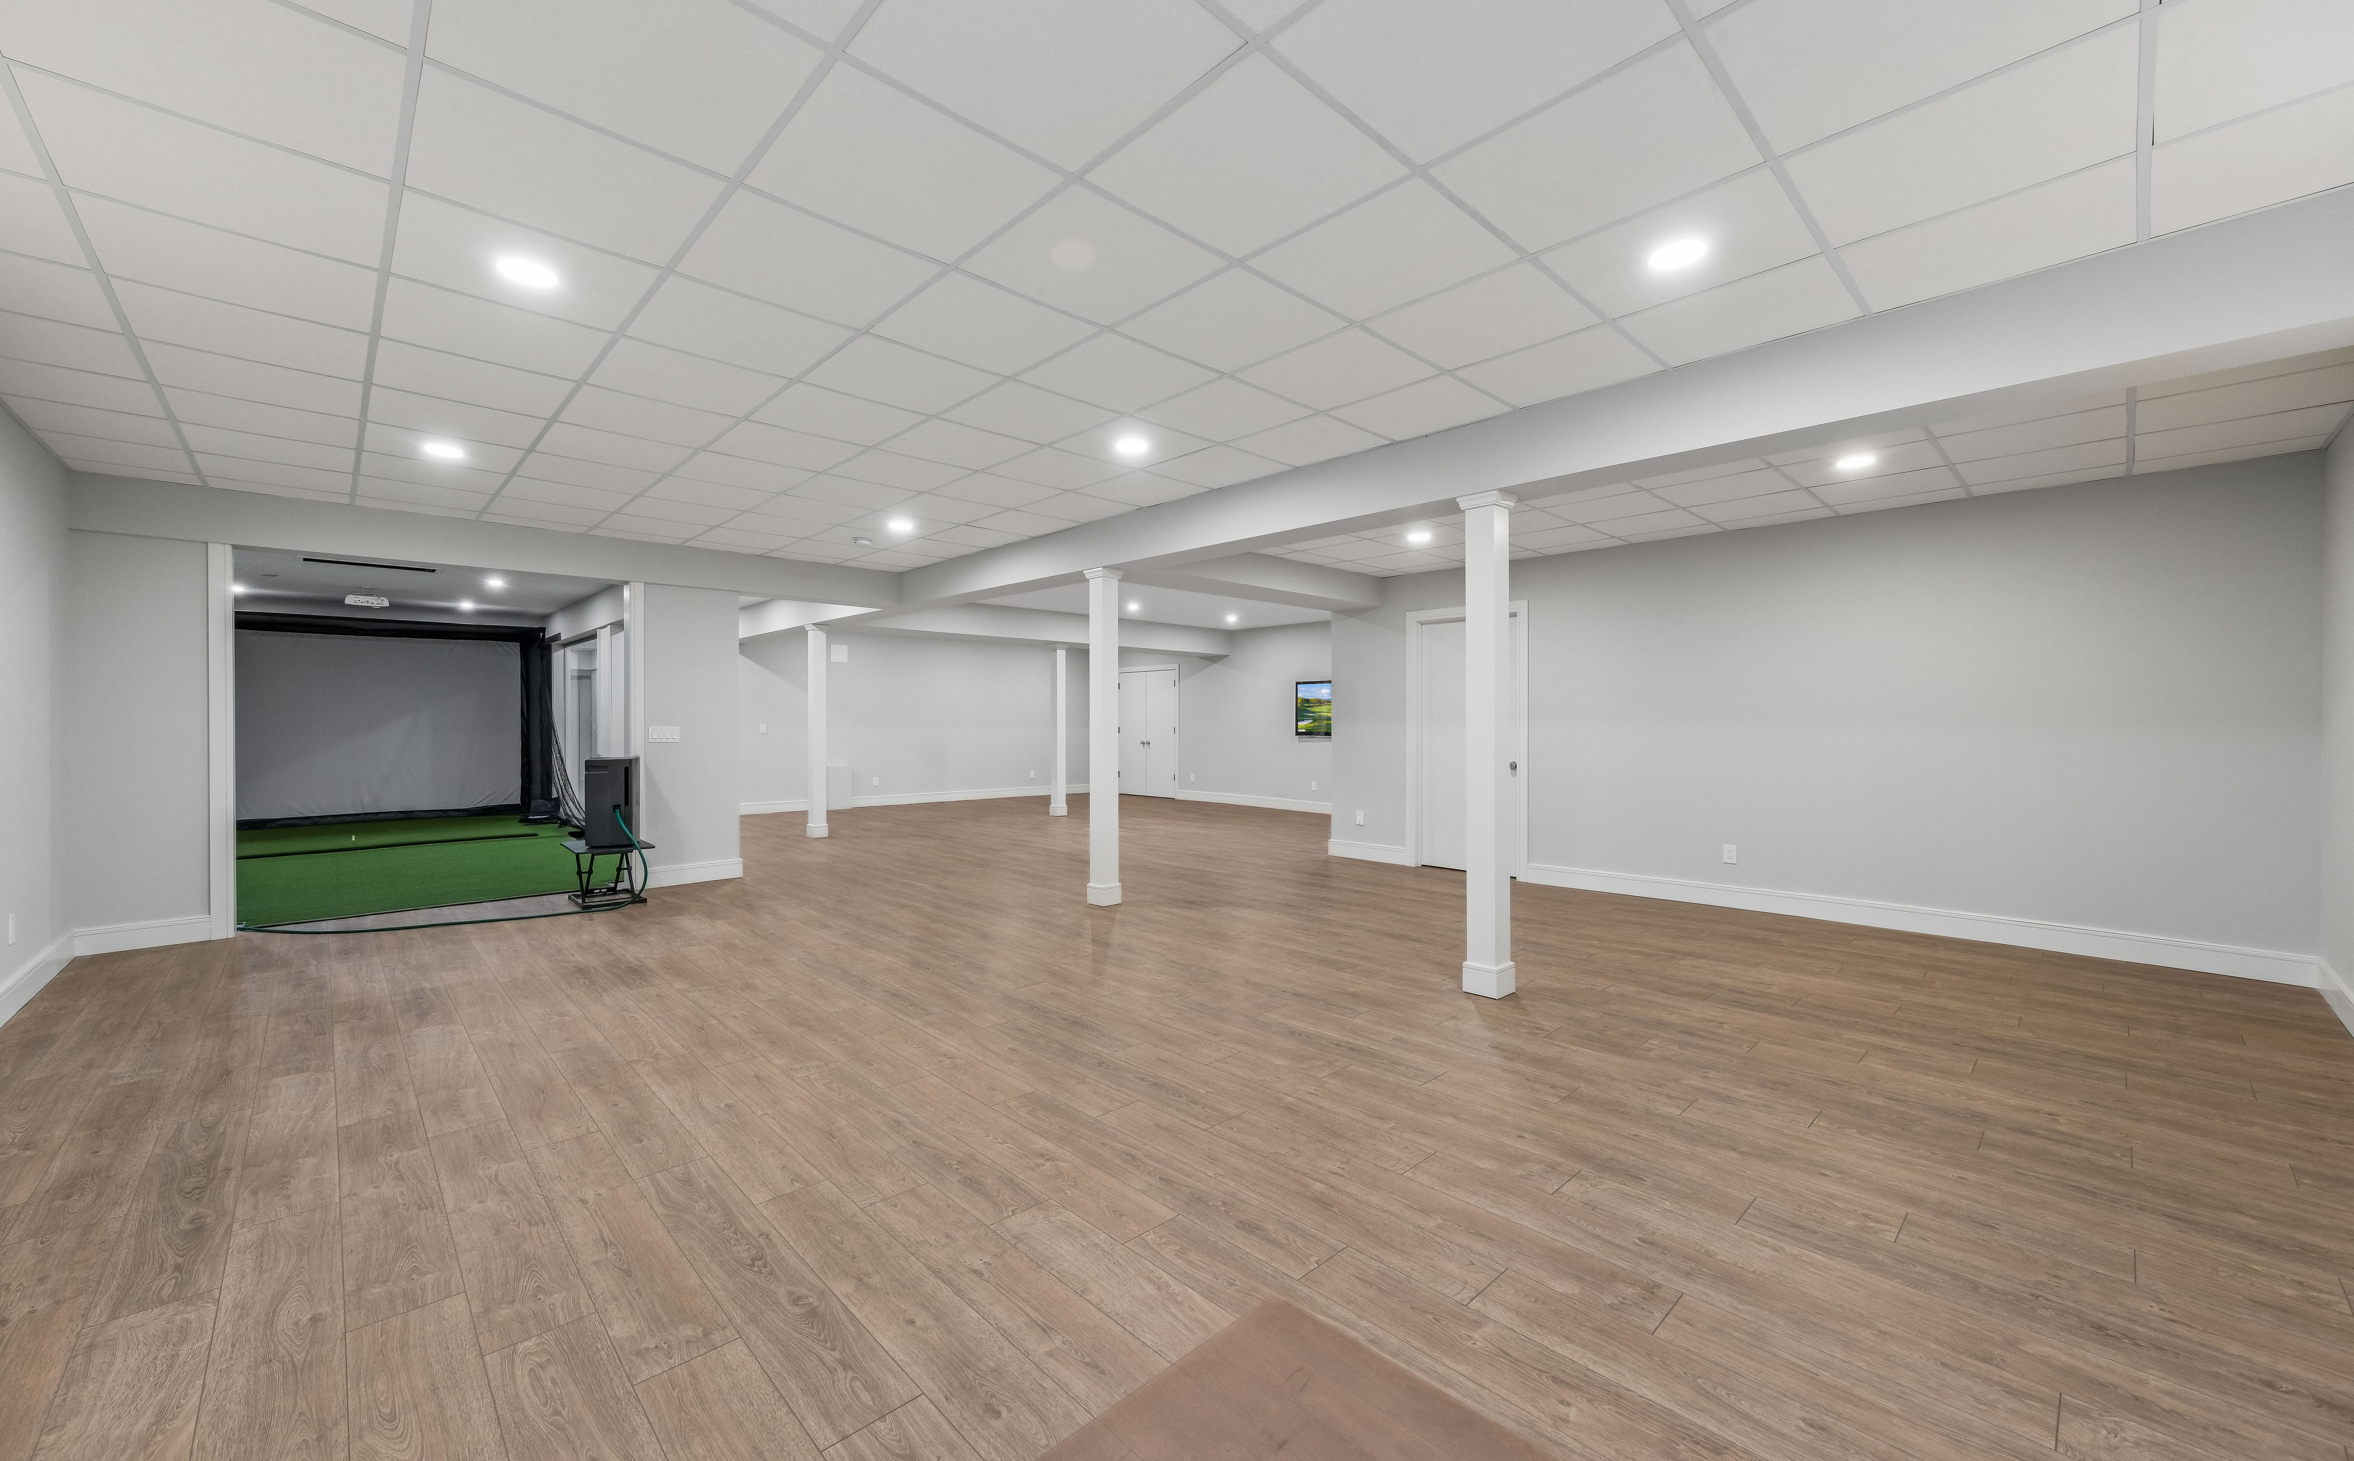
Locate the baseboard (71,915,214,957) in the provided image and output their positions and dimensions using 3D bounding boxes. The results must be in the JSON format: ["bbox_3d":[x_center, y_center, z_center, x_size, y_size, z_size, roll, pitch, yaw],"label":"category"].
[{"bbox_3d":[-5.885,1.178,4.851,0.500,0.143,0.020,-1,1,-45],"label":"baseboard"}]

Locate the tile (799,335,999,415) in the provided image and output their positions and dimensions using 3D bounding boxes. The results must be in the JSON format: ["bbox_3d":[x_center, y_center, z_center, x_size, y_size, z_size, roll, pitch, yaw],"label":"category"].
[{"bbox_3d":[-1.108,-1.431,3.449,0.600,0.022,0.600,-1,1,-45],"label":"tile"}]

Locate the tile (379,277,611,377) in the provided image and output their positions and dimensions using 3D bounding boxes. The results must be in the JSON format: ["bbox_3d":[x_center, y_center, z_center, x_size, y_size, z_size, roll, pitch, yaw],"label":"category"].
[{"bbox_3d":[-2.410,-1.404,3.014,0.585,0.020,0.585,-1,1,-45],"label":"tile"}]

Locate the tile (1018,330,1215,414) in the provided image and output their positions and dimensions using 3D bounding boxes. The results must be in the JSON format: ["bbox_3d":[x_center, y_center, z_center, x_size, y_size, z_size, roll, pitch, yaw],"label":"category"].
[{"bbox_3d":[-0.237,-1.428,3.406,0.580,0.020,0.580,0,0,-44],"label":"tile"}]

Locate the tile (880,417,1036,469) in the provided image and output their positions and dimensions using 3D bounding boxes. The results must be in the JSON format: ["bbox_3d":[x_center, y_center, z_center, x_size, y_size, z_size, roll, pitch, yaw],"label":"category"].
[{"bbox_3d":[-1.104,-1.442,4.311,0.600,0.022,0.600,-1,1,-45],"label":"tile"}]

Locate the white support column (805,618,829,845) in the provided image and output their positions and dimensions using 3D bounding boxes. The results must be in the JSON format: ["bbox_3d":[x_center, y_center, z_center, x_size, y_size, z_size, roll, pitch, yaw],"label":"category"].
[{"bbox_3d":[-4.133,0.007,9.780,0.190,2.430,0.190,-1,1,-45],"label":"white support column"}]

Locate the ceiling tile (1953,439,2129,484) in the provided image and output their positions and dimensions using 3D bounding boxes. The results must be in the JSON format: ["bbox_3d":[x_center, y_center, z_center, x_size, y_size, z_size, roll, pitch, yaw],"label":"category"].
[{"bbox_3d":[4.394,-1.363,4.333,0.598,0.020,0.598,-1,1,-44],"label":"ceiling tile"}]

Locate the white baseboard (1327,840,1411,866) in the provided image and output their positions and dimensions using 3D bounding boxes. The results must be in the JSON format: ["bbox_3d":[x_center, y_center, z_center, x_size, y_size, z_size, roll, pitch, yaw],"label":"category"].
[{"bbox_3d":[1.749,1.122,7.823,0.018,0.145,0.835,0,0,-44],"label":"white baseboard"}]

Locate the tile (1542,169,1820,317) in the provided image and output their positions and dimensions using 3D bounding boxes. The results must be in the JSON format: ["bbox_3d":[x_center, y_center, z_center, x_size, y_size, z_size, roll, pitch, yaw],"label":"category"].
[{"bbox_3d":[1.496,-1.427,2.534,0.580,0.020,0.580,0,0,-44],"label":"tile"}]

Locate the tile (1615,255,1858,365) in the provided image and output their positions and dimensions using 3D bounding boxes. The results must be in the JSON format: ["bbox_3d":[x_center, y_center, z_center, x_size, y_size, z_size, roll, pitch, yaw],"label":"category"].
[{"bbox_3d":[1.936,-1.430,2.929,0.560,0.020,0.580,0,0,-44],"label":"tile"}]

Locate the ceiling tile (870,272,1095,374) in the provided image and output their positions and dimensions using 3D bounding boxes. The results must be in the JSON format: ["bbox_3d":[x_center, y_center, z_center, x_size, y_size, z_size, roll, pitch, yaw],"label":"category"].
[{"bbox_3d":[-0.678,-1.426,3.016,0.600,0.022,0.600,-1,1,-45],"label":"ceiling tile"}]

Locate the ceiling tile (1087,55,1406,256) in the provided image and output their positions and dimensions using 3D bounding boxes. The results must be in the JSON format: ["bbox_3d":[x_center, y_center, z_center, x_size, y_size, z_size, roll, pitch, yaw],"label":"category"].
[{"bbox_3d":[0.171,-1.404,2.140,0.585,0.020,0.585,-1,1,-45],"label":"ceiling tile"}]

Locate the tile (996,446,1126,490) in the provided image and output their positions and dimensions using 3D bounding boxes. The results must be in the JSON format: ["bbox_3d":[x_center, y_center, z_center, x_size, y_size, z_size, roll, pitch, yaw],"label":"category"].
[{"bbox_3d":[-0.644,-1.454,4.741,0.600,0.022,0.600,-1,1,-45],"label":"tile"}]

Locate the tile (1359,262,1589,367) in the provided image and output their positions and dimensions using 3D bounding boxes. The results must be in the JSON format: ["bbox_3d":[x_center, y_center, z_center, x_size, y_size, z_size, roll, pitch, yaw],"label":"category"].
[{"bbox_3d":[1.063,-1.422,2.960,0.585,0.020,0.585,-1,1,-45],"label":"tile"}]

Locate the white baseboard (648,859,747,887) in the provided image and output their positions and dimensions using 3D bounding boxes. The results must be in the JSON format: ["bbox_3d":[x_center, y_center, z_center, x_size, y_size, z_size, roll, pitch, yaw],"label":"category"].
[{"bbox_3d":[-3.842,1.147,6.821,0.020,0.157,0.683,0,1,44],"label":"white baseboard"}]

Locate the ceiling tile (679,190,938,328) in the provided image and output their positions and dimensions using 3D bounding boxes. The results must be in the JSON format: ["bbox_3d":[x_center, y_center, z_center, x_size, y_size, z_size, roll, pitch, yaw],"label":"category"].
[{"bbox_3d":[-1.116,-1.412,2.590,0.600,0.022,0.600,-1,1,-45],"label":"ceiling tile"}]

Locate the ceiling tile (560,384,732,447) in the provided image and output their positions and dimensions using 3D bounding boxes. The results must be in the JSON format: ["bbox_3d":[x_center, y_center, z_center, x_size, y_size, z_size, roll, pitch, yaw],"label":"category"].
[{"bbox_3d":[-2.418,-1.423,3.872,0.598,0.020,0.598,-1,1,-44],"label":"ceiling tile"}]

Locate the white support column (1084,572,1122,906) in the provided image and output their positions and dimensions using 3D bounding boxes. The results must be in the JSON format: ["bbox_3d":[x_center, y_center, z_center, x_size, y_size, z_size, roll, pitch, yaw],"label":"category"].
[{"bbox_3d":[-0.494,0.048,5.854,0.180,2.290,0.180,-1,1,-45],"label":"white support column"}]

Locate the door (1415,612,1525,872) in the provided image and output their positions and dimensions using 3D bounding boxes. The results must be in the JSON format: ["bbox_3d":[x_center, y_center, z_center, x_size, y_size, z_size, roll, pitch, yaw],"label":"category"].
[{"bbox_3d":[2.485,0.131,7.189,0.050,2.130,0.890,0,0,-44],"label":"door"}]

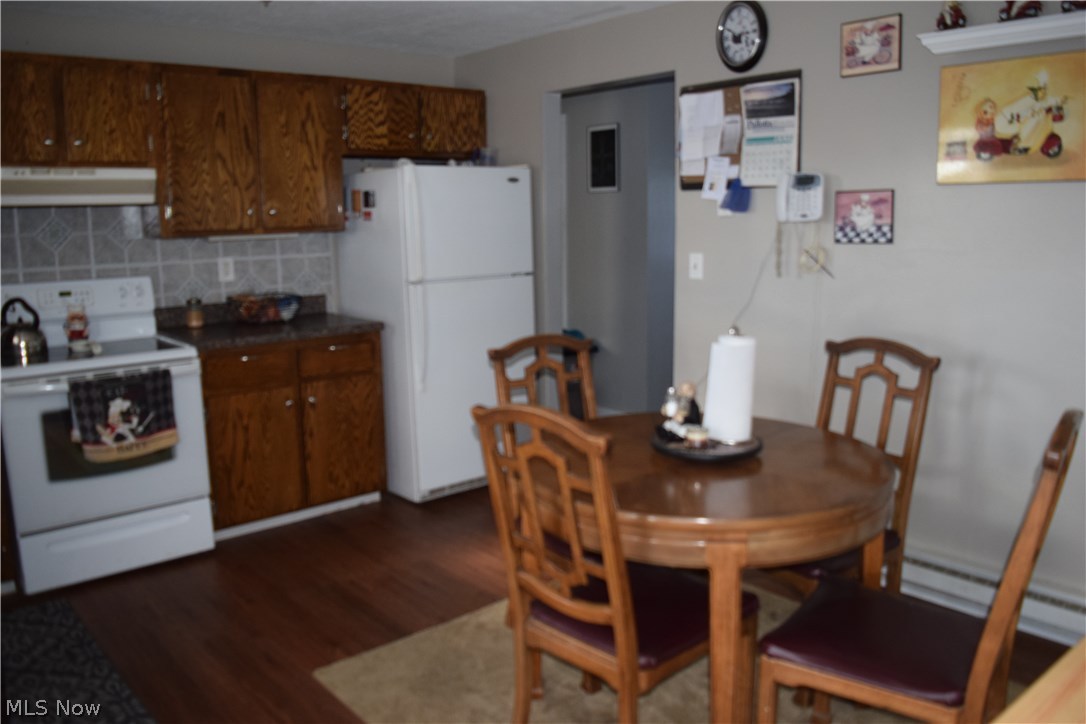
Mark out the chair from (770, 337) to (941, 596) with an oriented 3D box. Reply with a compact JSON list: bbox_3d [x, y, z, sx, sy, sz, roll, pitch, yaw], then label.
[{"bbox_3d":[0.875,0.464,2.620,0.560,1.010,0.460,-7,12,-30],"label":"chair"}]

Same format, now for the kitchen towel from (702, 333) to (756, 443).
[{"bbox_3d":[0.589,0.089,2.551,0.140,0.300,0.135,1,11,12],"label":"kitchen towel"}]

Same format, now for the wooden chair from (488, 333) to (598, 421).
[{"bbox_3d":[0.173,0.458,2.848,0.480,1.030,0.570,-8,13,-33],"label":"wooden chair"}]

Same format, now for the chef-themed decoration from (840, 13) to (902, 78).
[{"bbox_3d":[1.228,-1.181,3.046,0.015,0.195,0.237,-10,14,-39],"label":"chef-themed decoration"}]

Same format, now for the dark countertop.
[{"bbox_3d":[-1.376,-0.154,4.113,0.900,0.040,0.630,-10,14,-39],"label":"dark countertop"}]

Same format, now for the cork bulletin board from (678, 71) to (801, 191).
[{"bbox_3d":[0.849,-0.999,3.524,0.020,0.455,0.610,-10,14,-39],"label":"cork bulletin board"}]

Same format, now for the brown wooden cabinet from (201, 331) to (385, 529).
[{"bbox_3d":[-1.365,0.277,4.183,0.900,0.850,0.590,-10,14,-39],"label":"brown wooden cabinet"}]

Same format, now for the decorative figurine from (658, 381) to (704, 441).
[{"bbox_3d":[0.439,0.155,2.565,0.125,0.170,0.125,-11,15,-43],"label":"decorative figurine"}]

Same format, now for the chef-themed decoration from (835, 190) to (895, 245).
[{"bbox_3d":[1.246,-0.562,3.157,0.015,0.200,0.237,-10,14,-39],"label":"chef-themed decoration"}]

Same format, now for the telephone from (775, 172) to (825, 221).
[{"bbox_3d":[1.037,-0.660,3.280,0.070,0.185,0.185,-10,14,-39],"label":"telephone"}]

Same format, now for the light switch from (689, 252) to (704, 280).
[{"bbox_3d":[0.712,-0.444,3.788,0.010,0.116,0.072,-10,14,-39],"label":"light switch"}]

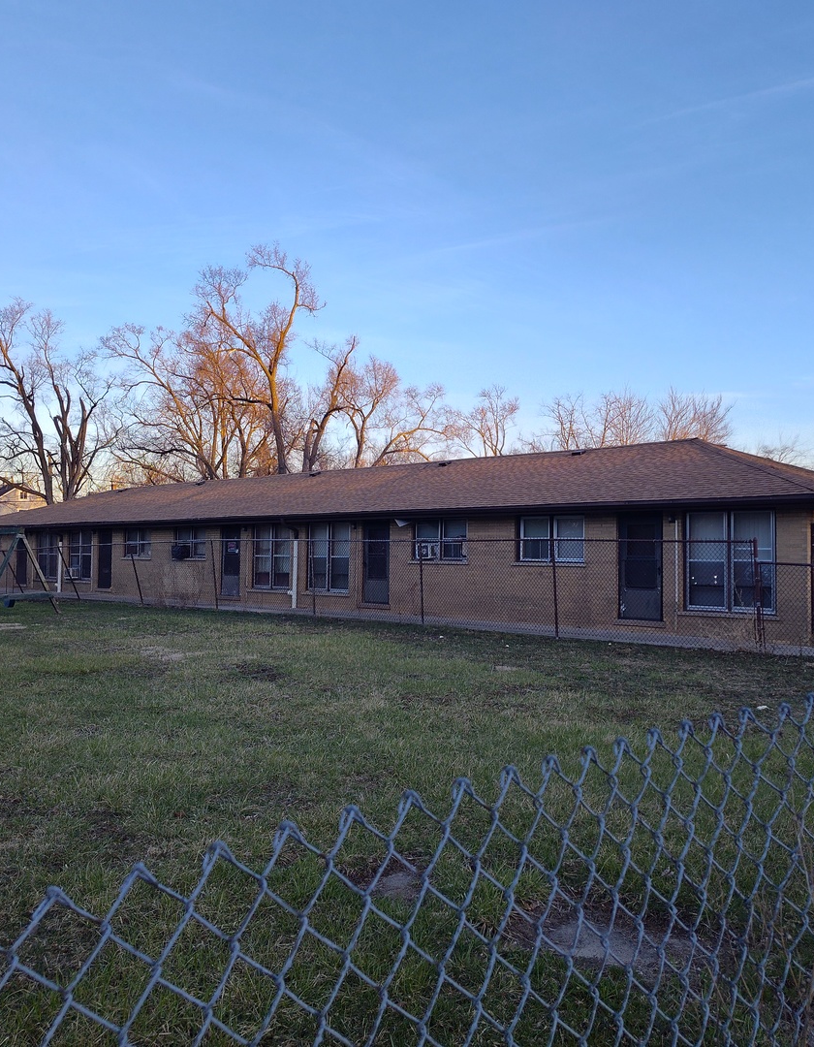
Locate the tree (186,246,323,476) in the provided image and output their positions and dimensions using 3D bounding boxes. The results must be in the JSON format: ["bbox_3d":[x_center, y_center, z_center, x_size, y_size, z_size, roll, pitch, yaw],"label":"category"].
[{"bbox_3d":[-8.490,-5.997,51.280,7.496,18.611,7.496,1,-2,-9],"label":"tree"}]

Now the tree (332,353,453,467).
[{"bbox_3d":[-0.806,-3.170,55.204,7.049,13.486,7.049,1,-2,-1],"label":"tree"}]

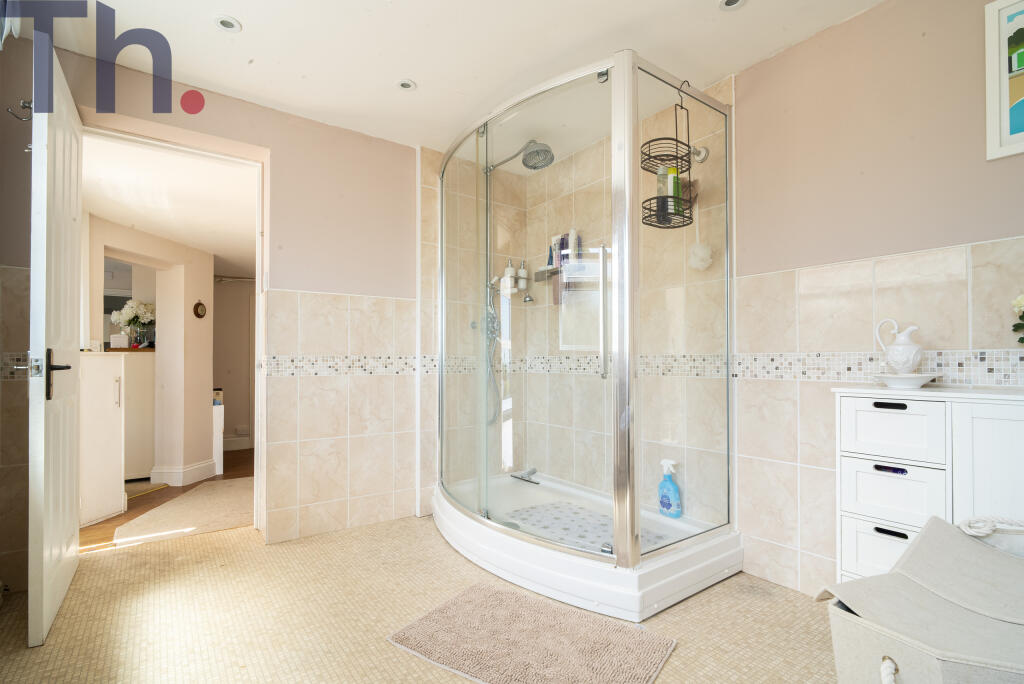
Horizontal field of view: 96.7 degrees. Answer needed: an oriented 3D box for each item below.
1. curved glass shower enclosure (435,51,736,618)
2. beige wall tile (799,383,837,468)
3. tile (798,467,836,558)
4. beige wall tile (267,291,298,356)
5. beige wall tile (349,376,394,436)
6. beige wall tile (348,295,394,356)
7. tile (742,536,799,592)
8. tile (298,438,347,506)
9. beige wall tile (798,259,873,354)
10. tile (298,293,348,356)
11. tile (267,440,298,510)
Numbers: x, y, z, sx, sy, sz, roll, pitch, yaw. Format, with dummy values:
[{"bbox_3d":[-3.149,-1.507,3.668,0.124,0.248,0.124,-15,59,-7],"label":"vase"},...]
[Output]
[{"bbox_3d":[0.190,-0.019,2.355,0.916,2.057,1.498,1,-3,-37],"label":"curved glass shower enclosure"},{"bbox_3d":[1.211,0.321,1.709,0.010,0.331,0.247,1,-1,-32],"label":"beige wall tile"},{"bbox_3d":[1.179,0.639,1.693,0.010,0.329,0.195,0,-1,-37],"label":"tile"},{"bbox_3d":[-1.165,-0.102,2.345,0.136,0.327,0.010,1,-3,-35],"label":"beige wall tile"},{"bbox_3d":[-0.774,0.350,2.517,0.247,0.325,0.010,0,-1,-30],"label":"beige wall tile"},{"bbox_3d":[-0.797,-0.093,2.602,0.250,0.327,0.010,1,-3,-35],"label":"beige wall tile"},{"bbox_3d":[1.075,0.913,1.907,0.010,0.157,0.250,1,-3,-37],"label":"tile"},{"bbox_3d":[-0.986,0.688,2.388,0.244,0.334,0.010,0,-1,-30],"label":"tile"},{"bbox_3d":[1.191,-0.122,1.683,0.010,0.325,0.238,0,-1,-37],"label":"beige wall tile"},{"bbox_3d":[-1.003,-0.093,2.447,0.247,0.329,0.010,1,-1,-32],"label":"tile"},{"bbox_3d":[-1.173,0.687,2.330,0.145,0.331,0.010,1,-1,-32],"label":"tile"}]

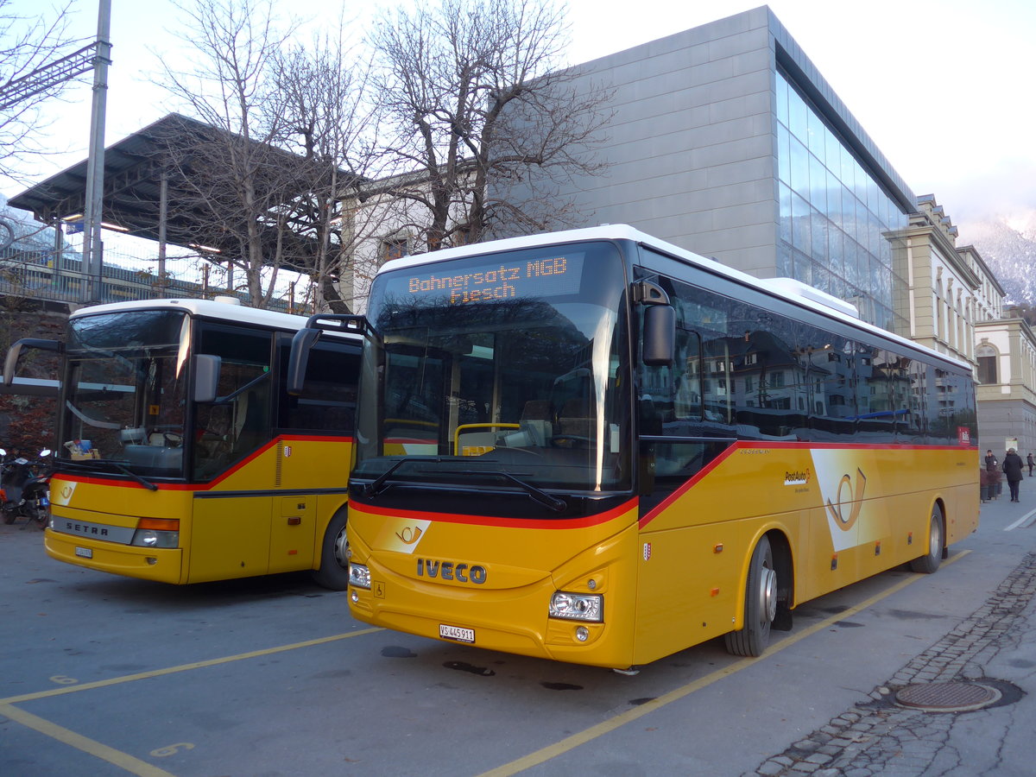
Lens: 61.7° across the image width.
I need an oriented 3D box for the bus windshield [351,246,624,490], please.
[{"bbox_3d":[-0.313,-0.136,6.321,2.420,1.650,0.340,-3,-10,38],"label":"bus windshield"}]

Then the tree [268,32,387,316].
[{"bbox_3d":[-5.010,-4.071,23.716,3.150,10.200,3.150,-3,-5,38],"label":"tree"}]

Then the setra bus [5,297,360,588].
[{"bbox_3d":[-0.878,0.976,13.533,2.680,3.220,11.700,-3,-5,38],"label":"setra bus"}]

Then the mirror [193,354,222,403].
[{"bbox_3d":[-2.997,-0.096,8.381,0.250,0.450,0.140,-1,-4,26],"label":"mirror"}]

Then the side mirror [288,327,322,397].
[{"bbox_3d":[-1.695,-0.209,6.886,0.180,0.520,0.250,3,-5,-30],"label":"side mirror"}]

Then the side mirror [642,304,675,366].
[{"bbox_3d":[0.879,-0.331,5.408,0.190,0.380,0.130,-1,-4,26],"label":"side mirror"}]

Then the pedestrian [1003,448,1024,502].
[{"bbox_3d":[16.291,2.817,28.459,0.580,1.780,0.400,-1,-4,21],"label":"pedestrian"}]

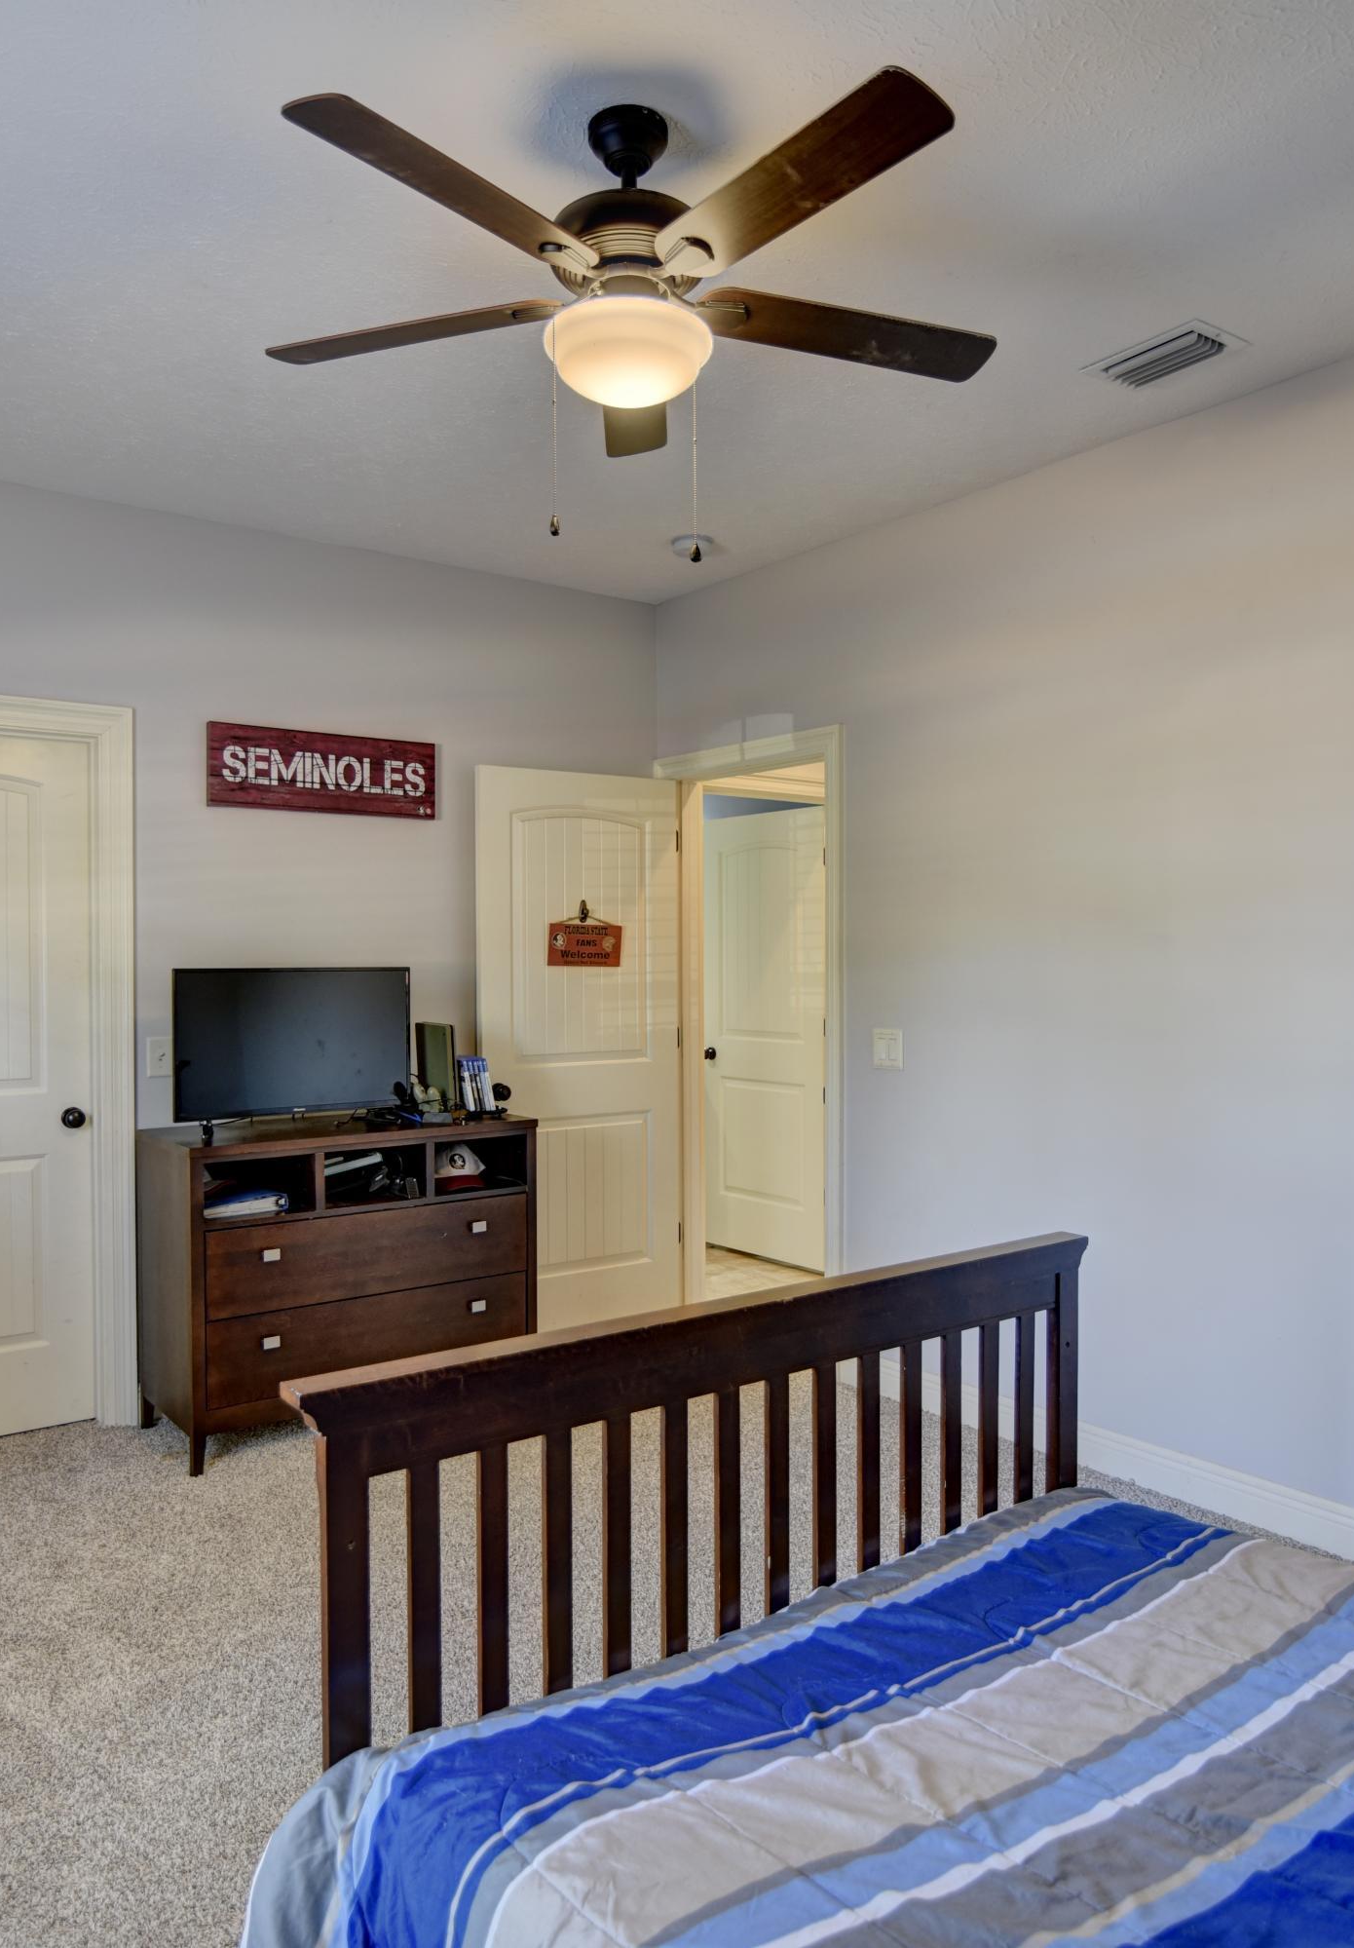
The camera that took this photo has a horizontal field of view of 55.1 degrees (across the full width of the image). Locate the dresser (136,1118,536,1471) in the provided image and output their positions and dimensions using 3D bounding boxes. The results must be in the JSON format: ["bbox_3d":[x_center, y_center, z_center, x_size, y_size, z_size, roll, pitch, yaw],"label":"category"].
[{"bbox_3d":[-1.005,0.901,3.954,1.046,0.864,0.479,-1,1,-36],"label":"dresser"}]

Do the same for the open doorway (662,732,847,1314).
[{"bbox_3d":[0.242,0.265,4.555,0.128,2.127,0.957,-1,1,-39],"label":"open doorway"}]

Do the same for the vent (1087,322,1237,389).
[{"bbox_3d":[1.103,-1.390,2.935,0.193,0.022,0.311,-1,1,-39],"label":"vent"}]

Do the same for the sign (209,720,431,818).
[{"bbox_3d":[-1.121,-0.644,4.184,0.755,0.257,0.025,-1,1,-35],"label":"sign"}]

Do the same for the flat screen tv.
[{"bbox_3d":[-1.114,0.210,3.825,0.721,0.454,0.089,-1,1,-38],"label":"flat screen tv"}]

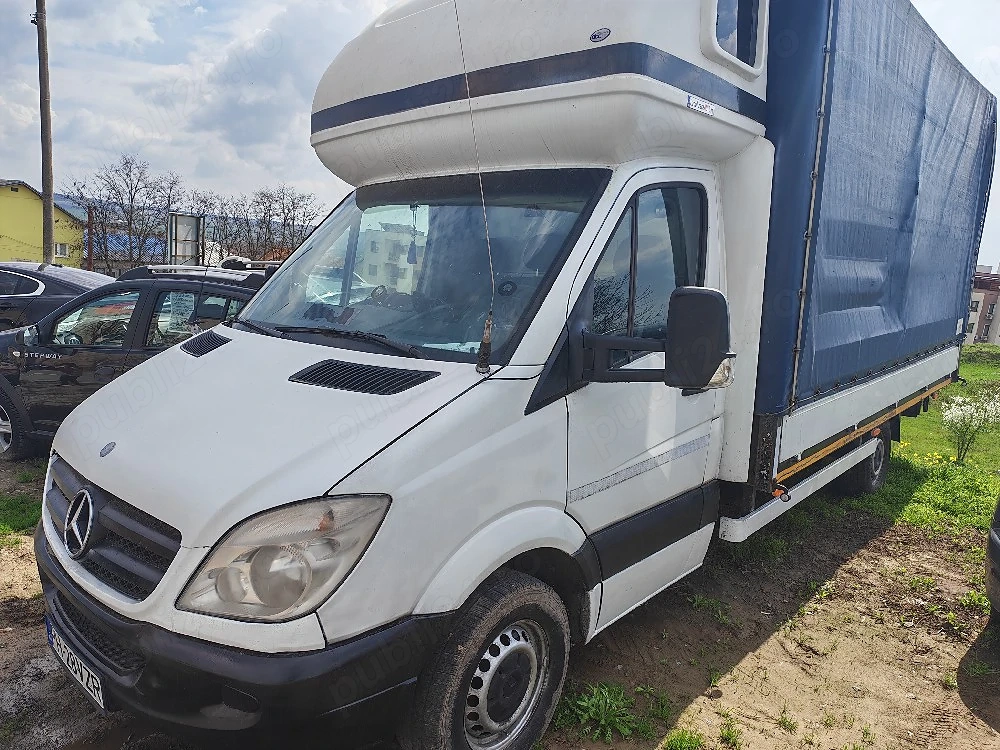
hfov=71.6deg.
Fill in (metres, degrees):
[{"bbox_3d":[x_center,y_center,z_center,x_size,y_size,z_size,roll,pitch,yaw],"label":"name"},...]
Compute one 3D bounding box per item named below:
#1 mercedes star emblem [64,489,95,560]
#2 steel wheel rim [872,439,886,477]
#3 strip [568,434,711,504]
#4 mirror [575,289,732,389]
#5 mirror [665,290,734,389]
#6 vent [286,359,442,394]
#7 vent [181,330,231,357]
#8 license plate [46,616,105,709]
[{"bbox_3d":[-1.370,0.482,2.255,0.207,0.207,0.030,11,-3,42],"label":"mercedes star emblem"},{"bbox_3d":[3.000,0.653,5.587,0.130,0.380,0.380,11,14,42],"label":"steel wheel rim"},{"bbox_3d":[0.597,0.353,2.749,0.012,0.048,1.055,10,13,41],"label":"strip"},{"bbox_3d":[0.501,-0.118,2.232,0.440,0.325,0.270,10,13,41],"label":"mirror"},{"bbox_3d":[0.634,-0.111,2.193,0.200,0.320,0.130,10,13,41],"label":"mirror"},{"bbox_3d":[-0.436,0.007,2.198,0.481,0.035,0.153,7,31,26],"label":"vent"},{"bbox_3d":[-1.236,-0.132,2.913,0.153,0.035,0.481,-26,21,-26],"label":"vent"},{"bbox_3d":[-1.415,0.945,2.295,0.520,0.112,0.018,11,16,42],"label":"license plate"}]

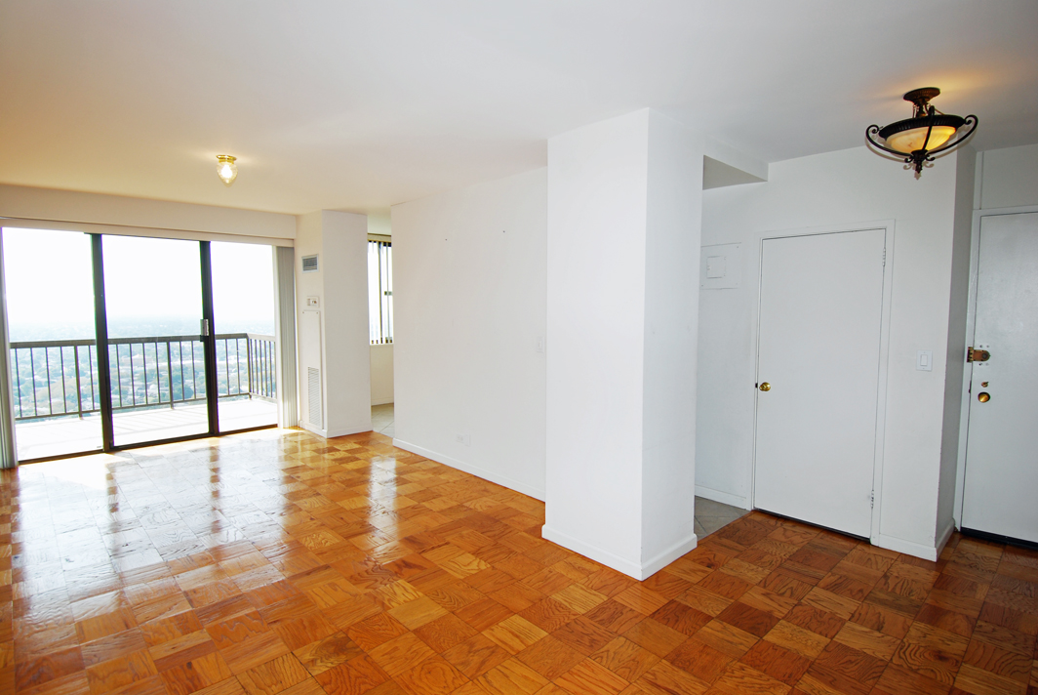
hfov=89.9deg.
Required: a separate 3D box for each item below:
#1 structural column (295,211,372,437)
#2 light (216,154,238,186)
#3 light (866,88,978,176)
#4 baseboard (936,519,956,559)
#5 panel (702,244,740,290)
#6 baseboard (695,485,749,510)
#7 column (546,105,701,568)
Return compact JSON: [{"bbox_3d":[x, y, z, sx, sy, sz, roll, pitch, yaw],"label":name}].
[{"bbox_3d":[-2.259,-0.265,6.336,0.565,2.579,0.797,-4,6,-43],"label":"structural column"},{"bbox_3d":[-2.099,-1.264,3.733,0.136,0.187,0.136,-4,6,-43],"label":"light"},{"bbox_3d":[1.977,-1.049,2.566,0.426,0.385,0.426,-4,6,-43],"label":"light"},{"bbox_3d":[2.755,1.241,3.371,0.644,0.095,0.020,-4,6,-43],"label":"baseboard"},{"bbox_3d":[1.561,-0.628,4.055,0.015,0.345,0.329,-4,6,-43],"label":"panel"},{"bbox_3d":[1.588,1.176,4.148,0.020,0.090,0.495,-4,6,-43],"label":"baseboard"},{"bbox_3d":[0.655,-0.014,3.308,0.632,2.579,0.777,-4,6,-43],"label":"column"}]

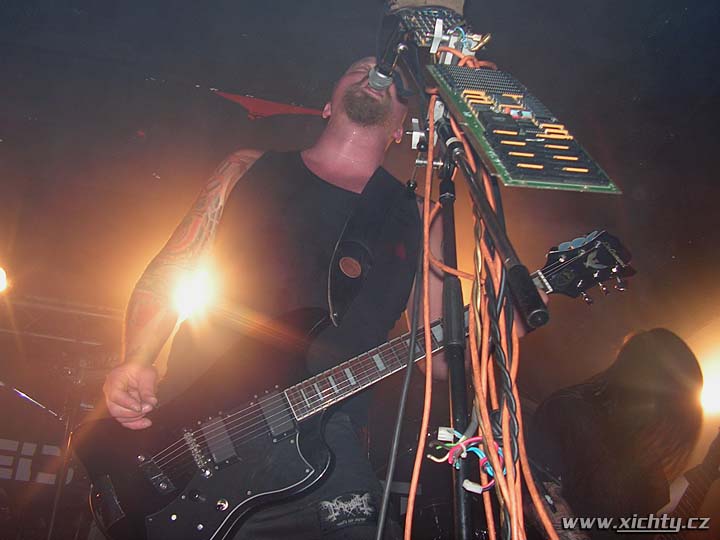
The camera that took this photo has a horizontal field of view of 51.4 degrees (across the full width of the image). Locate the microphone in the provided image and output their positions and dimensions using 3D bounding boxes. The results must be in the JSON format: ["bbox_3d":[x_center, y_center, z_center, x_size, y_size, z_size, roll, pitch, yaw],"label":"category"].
[{"bbox_3d":[0.057,-0.441,1.540,0.051,0.051,0.172,17,-46,-3],"label":"microphone"}]

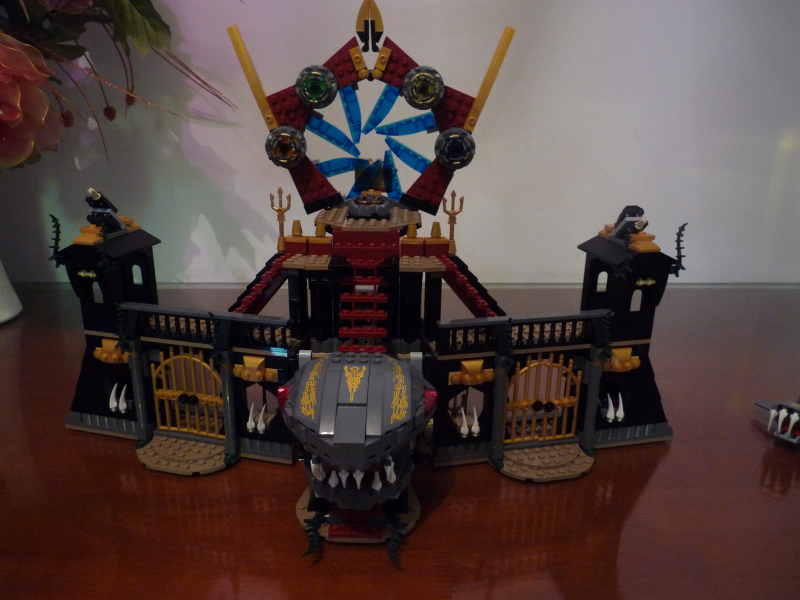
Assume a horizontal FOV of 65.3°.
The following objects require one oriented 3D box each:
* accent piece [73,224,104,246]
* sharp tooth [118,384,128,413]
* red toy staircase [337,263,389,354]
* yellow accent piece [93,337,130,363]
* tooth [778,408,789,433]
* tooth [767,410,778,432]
[{"bbox_3d":[-0.210,-0.044,0.422,0.017,0.012,0.016,5,19,13],"label":"accent piece"},{"bbox_3d":[-0.206,0.075,0.466,0.007,0.021,0.009,5,19,13],"label":"sharp tooth"},{"bbox_3d":[-0.024,0.005,0.424,0.032,0.056,0.054,1,17,0],"label":"red toy staircase"},{"bbox_3d":[-0.210,0.038,0.454,0.033,0.016,0.008,5,19,13],"label":"yellow accent piece"},{"bbox_3d":[0.287,0.091,0.470,0.008,0.020,0.006,-14,24,-37],"label":"tooth"},{"bbox_3d":[0.294,0.095,0.493,0.006,0.020,0.006,13,21,34],"label":"tooth"}]

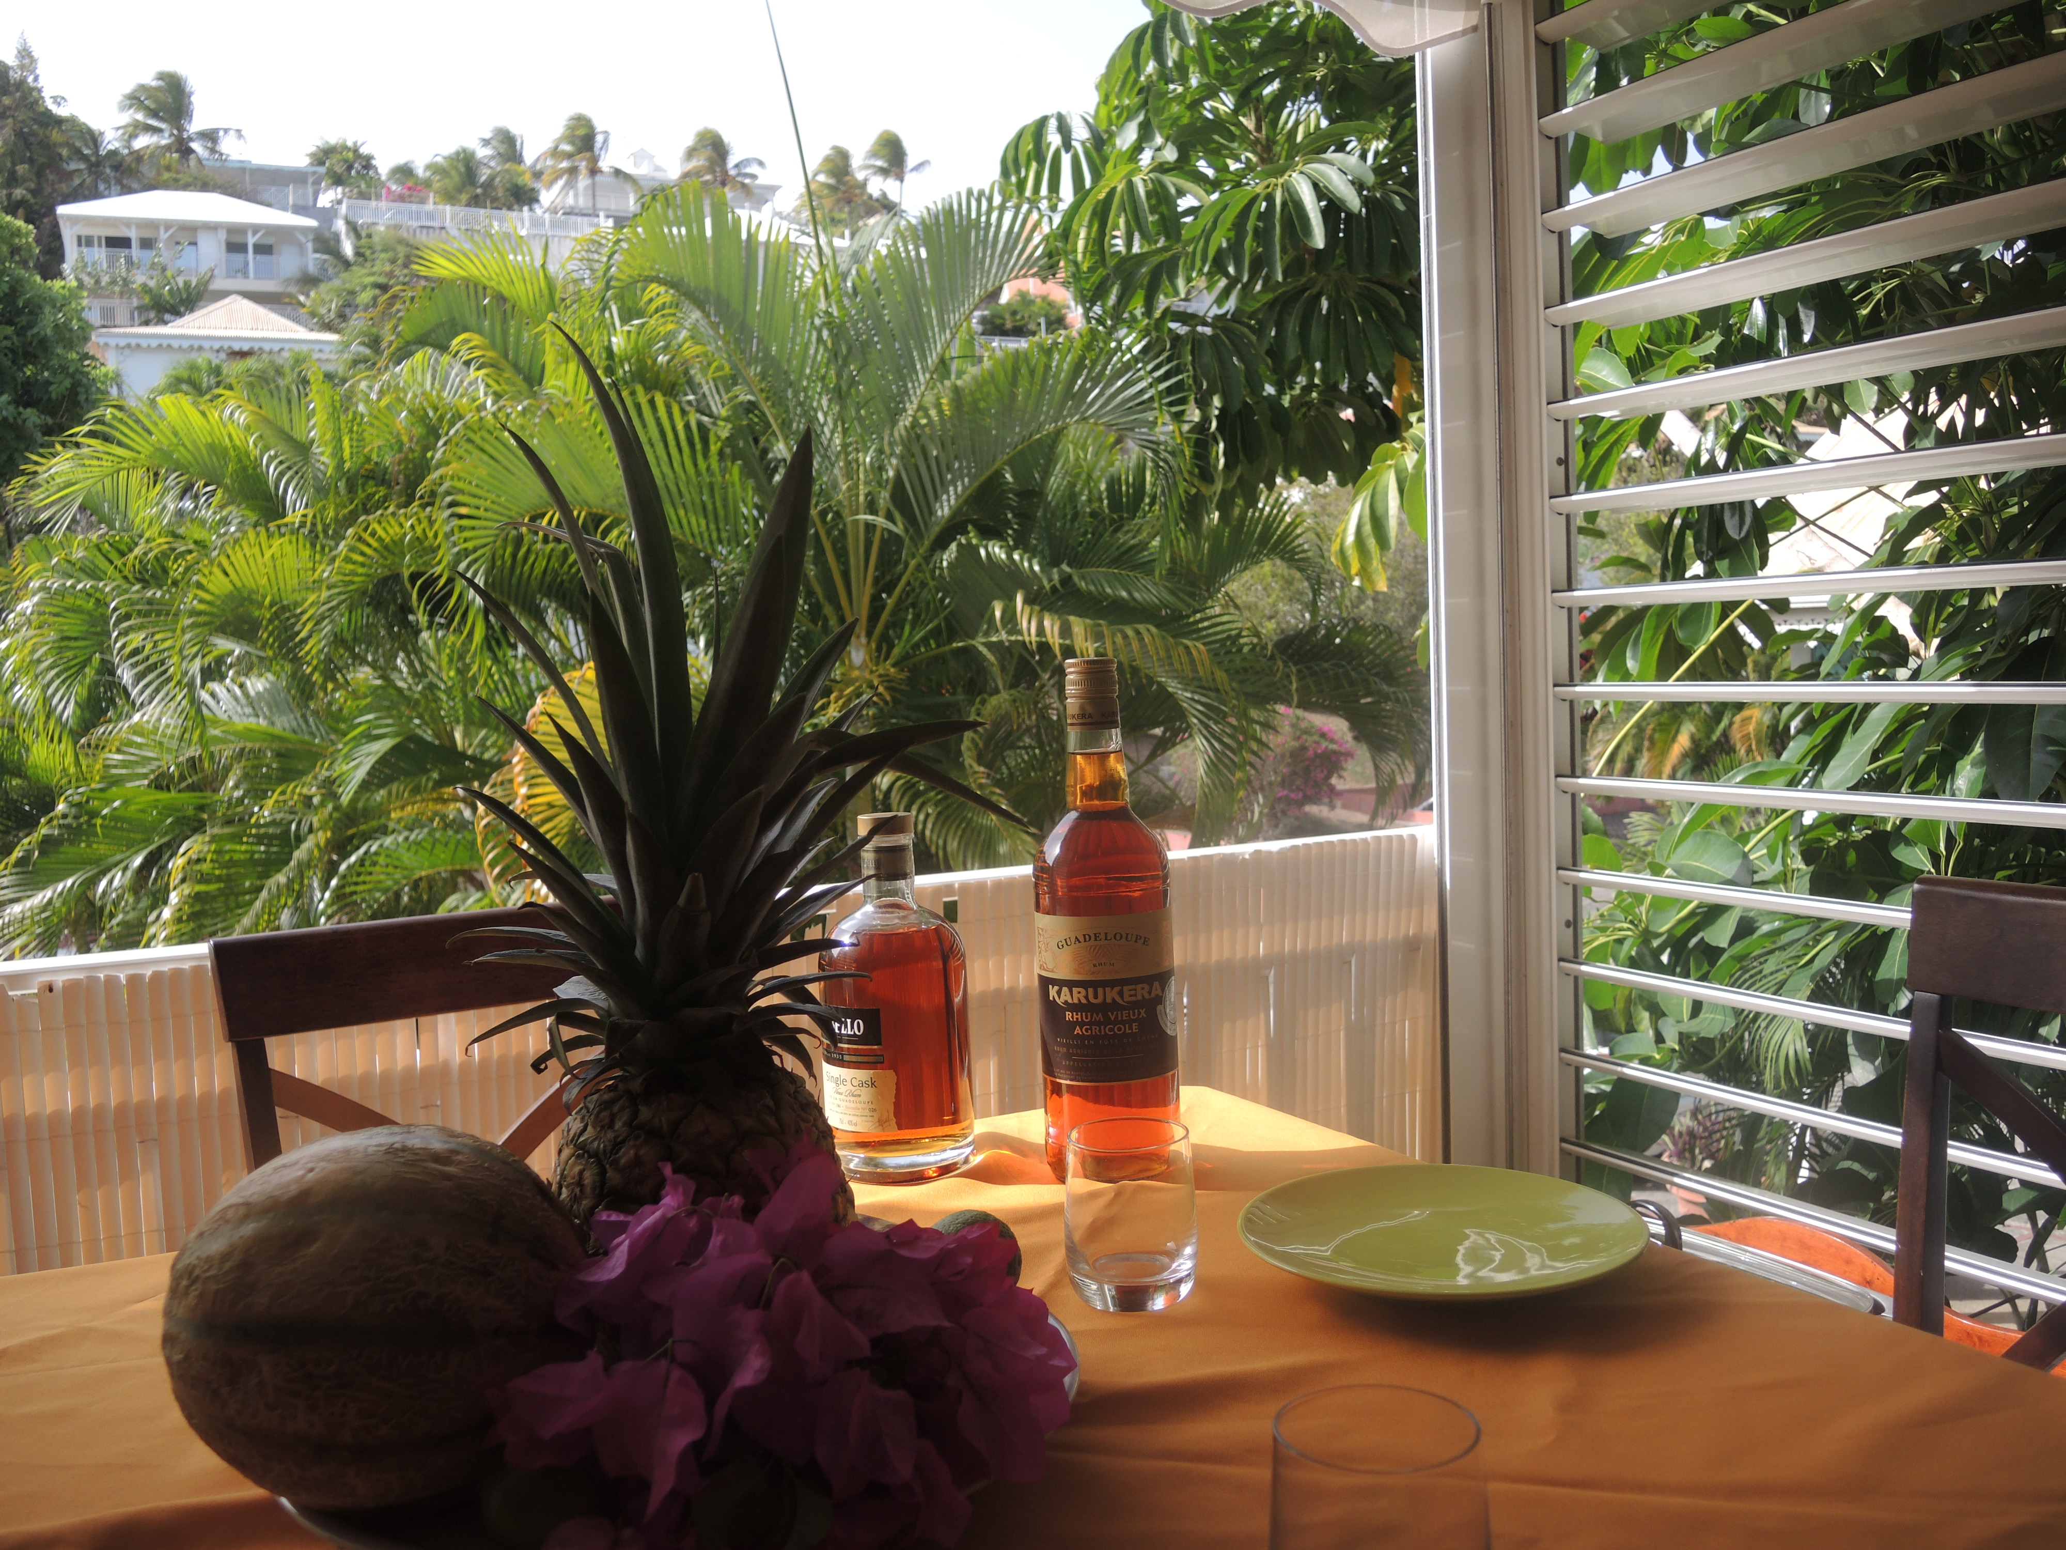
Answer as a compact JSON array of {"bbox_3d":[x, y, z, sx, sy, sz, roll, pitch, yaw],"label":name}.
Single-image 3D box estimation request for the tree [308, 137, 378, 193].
[{"bbox_3d":[-34.682,-30.545,84.000,3.600,3.200,3.500,-4,3,-21],"label":"tree"}]

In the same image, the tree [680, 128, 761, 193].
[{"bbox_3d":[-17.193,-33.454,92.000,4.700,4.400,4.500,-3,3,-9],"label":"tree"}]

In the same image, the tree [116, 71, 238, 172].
[{"bbox_3d":[-45.088,-34.039,88.000,6.400,6.200,6.200,-4,4,-26],"label":"tree"}]

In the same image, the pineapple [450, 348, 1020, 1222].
[{"bbox_3d":[-0.122,0.034,0.700,0.240,0.440,0.230,-2,3,6],"label":"pineapple"}]

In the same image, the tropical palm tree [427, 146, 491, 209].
[{"bbox_3d":[-28.841,-29.896,84.000,3.500,3.500,3.400,-4,3,-18],"label":"tropical palm tree"}]

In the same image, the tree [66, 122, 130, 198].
[{"bbox_3d":[-48.133,-31.438,86.000,3.700,4.300,3.700,-4,4,-28],"label":"tree"}]

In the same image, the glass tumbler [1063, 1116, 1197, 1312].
[{"bbox_3d":[0.046,0.211,0.812,0.066,0.079,0.066,-3,3,0],"label":"glass tumbler"}]

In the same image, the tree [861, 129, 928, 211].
[{"bbox_3d":[-7.927,-34.537,96.000,4.100,5.000,4.000,-3,3,-4],"label":"tree"}]

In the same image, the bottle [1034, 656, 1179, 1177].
[{"bbox_3d":[0.043,0.085,1.019,0.085,0.308,0.085,-3,3,3],"label":"bottle"}]

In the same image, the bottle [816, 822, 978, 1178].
[{"bbox_3d":[-0.084,0.135,1.042,0.092,0.219,0.092,-3,3,0],"label":"bottle"}]

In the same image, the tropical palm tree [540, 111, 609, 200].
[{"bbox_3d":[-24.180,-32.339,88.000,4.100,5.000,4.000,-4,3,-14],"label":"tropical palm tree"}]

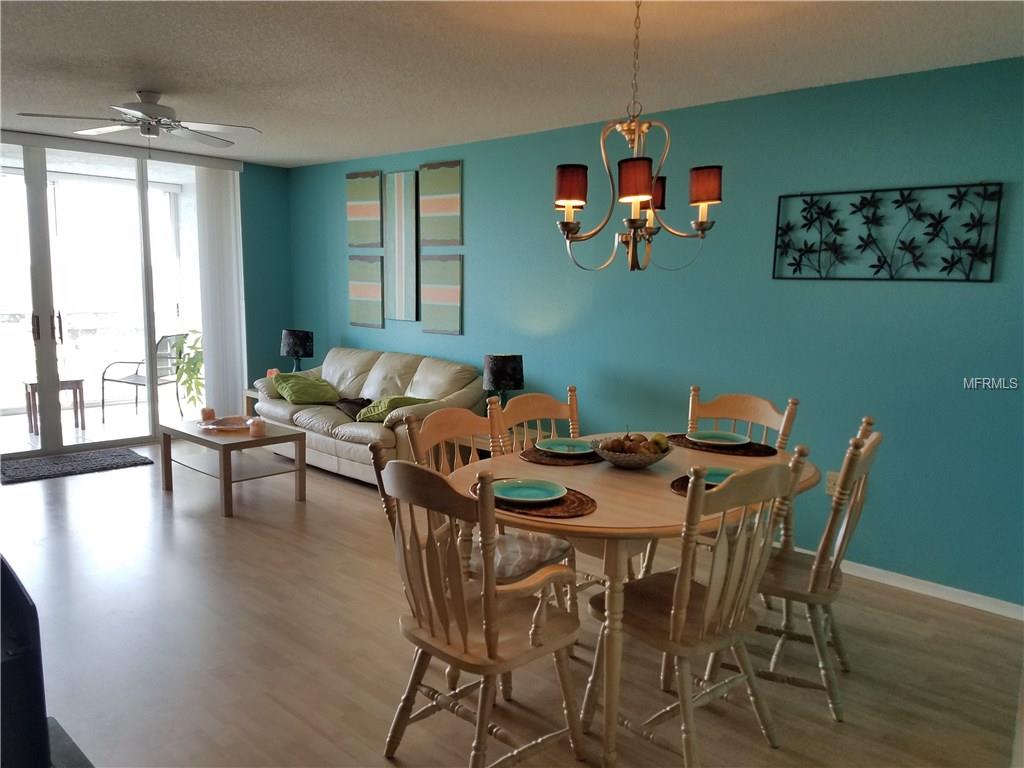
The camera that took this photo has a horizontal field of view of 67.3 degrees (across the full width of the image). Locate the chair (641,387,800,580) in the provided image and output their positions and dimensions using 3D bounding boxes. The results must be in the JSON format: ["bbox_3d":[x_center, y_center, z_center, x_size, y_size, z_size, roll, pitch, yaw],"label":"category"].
[{"bbox_3d":[0.884,0.539,3.420,0.510,0.980,0.510,9,11,44],"label":"chair"}]

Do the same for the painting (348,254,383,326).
[{"bbox_3d":[-1.228,-0.777,6.496,0.445,0.592,0.033,8,10,42],"label":"painting"}]

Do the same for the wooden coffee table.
[{"bbox_3d":[-1.859,0.521,5.133,0.885,0.450,0.565,8,10,42],"label":"wooden coffee table"}]

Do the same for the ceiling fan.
[{"bbox_3d":[-1.990,-1.479,4.232,1.260,0.260,1.240,2,8,6],"label":"ceiling fan"}]

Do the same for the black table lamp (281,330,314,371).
[{"bbox_3d":[-1.826,-0.182,6.567,0.275,0.540,0.275,8,10,42],"label":"black table lamp"}]

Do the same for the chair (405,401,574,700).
[{"bbox_3d":[-0.051,0.588,2.923,0.510,0.980,0.510,7,10,36],"label":"chair"}]

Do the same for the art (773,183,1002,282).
[{"bbox_3d":[1.754,-0.711,3.686,1.000,0.422,0.035,8,10,42],"label":"art"}]

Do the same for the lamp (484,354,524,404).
[{"bbox_3d":[-0.056,0.069,5.071,0.260,0.525,0.260,1,8,0],"label":"lamp"}]

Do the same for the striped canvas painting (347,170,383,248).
[{"bbox_3d":[-1.230,-1.450,6.418,0.450,0.604,0.033,8,10,42],"label":"striped canvas painting"}]

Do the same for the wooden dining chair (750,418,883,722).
[{"bbox_3d":[1.025,0.618,2.809,0.530,0.985,0.500,5,9,28],"label":"wooden dining chair"}]

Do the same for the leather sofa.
[{"bbox_3d":[-1.107,0.220,5.838,1.970,0.870,0.860,8,10,42],"label":"leather sofa"}]

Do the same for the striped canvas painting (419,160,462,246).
[{"bbox_3d":[-0.521,-1.337,5.726,0.447,0.600,0.038,8,10,42],"label":"striped canvas painting"}]

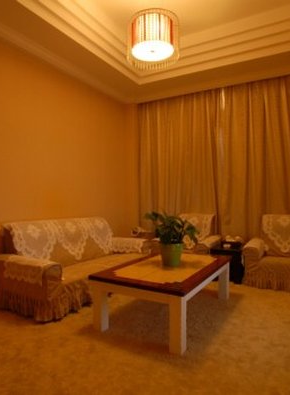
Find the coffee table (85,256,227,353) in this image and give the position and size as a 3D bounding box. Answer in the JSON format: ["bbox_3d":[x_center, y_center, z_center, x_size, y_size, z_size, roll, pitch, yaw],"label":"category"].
[{"bbox_3d":[0.248,0.910,2.680,0.908,0.444,1.346,0,1,31],"label":"coffee table"}]

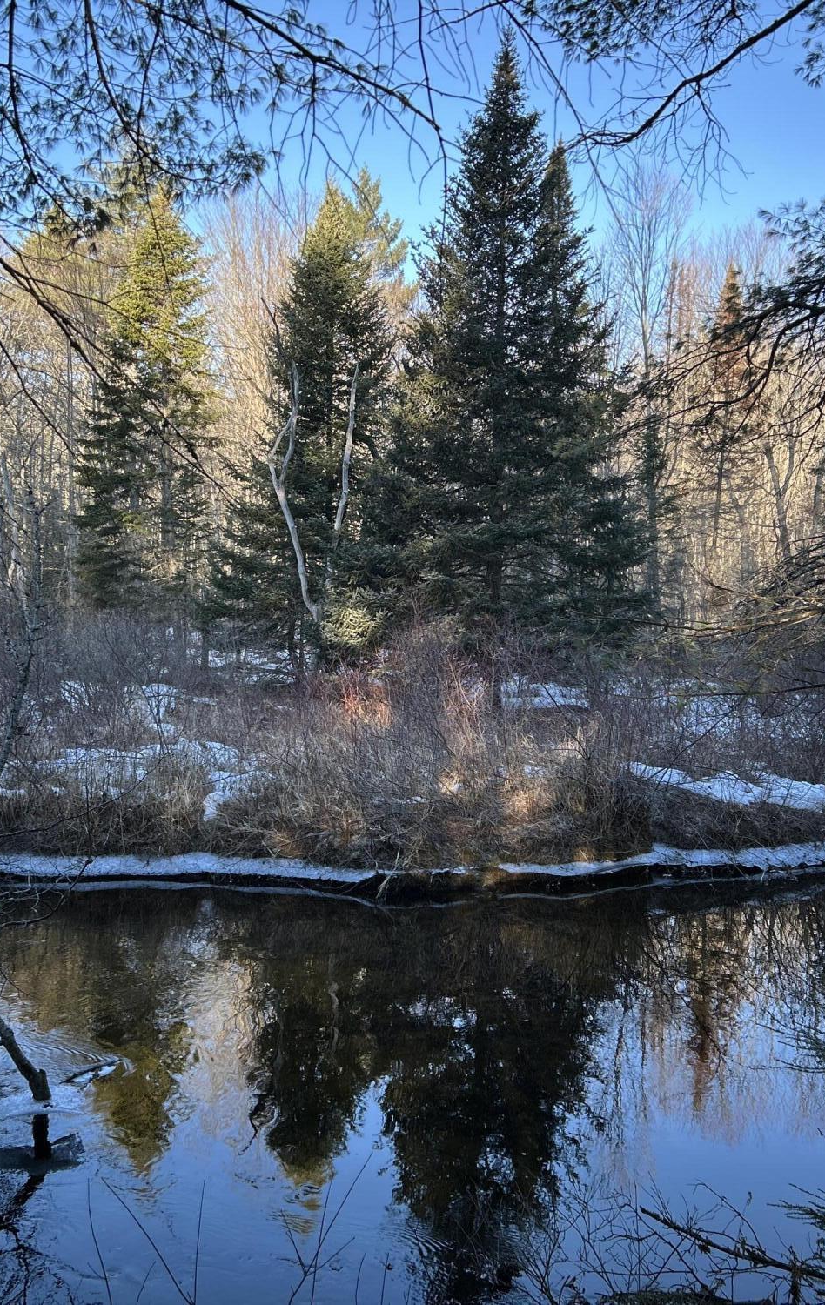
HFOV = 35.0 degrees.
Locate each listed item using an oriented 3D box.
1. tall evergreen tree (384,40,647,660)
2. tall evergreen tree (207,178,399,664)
[{"bbox_3d":[1.780,-4.829,22.911,4.600,11.540,4.500,2,3,0],"label":"tall evergreen tree"},{"bbox_3d":[-1.950,-4.364,26.123,4.000,9.980,4.000,2,3,0],"label":"tall evergreen tree"}]

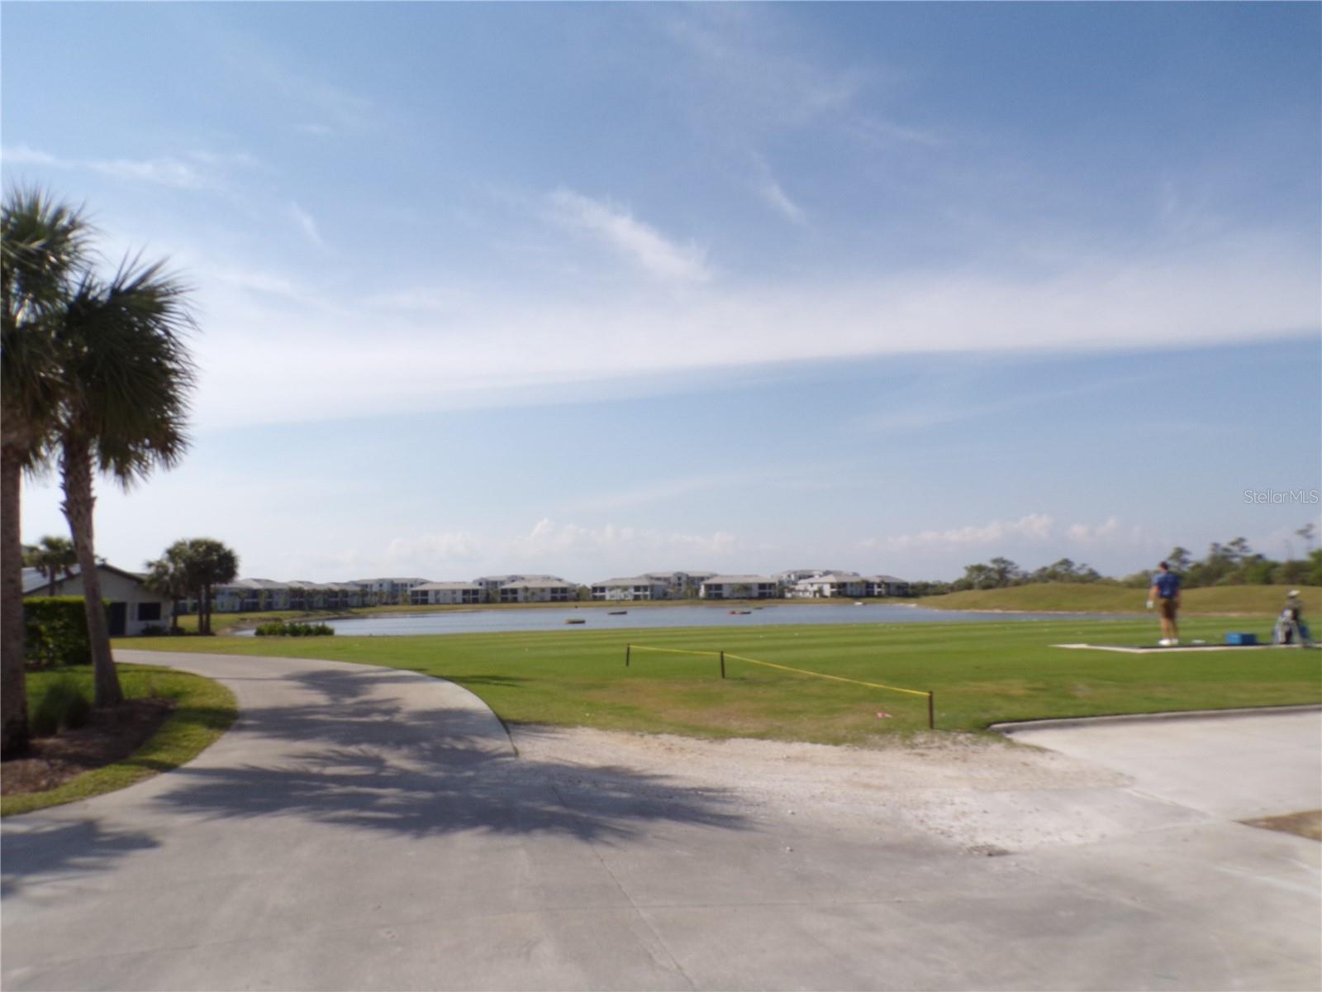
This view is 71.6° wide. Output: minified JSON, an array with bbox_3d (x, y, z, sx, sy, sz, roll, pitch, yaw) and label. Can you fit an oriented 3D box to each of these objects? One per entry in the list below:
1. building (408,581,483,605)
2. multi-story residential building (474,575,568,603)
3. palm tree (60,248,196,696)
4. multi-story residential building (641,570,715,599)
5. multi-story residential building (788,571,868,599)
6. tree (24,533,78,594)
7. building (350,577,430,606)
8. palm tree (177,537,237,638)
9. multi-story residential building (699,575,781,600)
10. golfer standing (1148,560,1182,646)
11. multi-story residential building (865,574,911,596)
[{"bbox_3d":[-86.039,39.081,368.000,28.500,9.330,19.000,0,-6,-6],"label":"building"},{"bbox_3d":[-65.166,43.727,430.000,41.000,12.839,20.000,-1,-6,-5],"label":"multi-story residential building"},{"bbox_3d":[-7.712,-0.201,13.200,2.100,6.455,2.100,-1,-6,0],"label":"palm tree"},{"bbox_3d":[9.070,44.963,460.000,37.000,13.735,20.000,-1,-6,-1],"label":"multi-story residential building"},{"bbox_3d":[68.163,36.270,370.000,26.000,10.423,17.000,2,-7,-30],"label":"multi-story residential building"},{"bbox_3d":[-32.602,4.859,49.000,3.200,5.687,3.200,-1,-6,0],"label":"tree"},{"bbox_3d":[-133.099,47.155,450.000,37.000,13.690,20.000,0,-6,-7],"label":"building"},{"bbox_3d":[-26.216,5.225,53.000,3.600,5.614,3.600,-1,-6,0],"label":"palm tree"},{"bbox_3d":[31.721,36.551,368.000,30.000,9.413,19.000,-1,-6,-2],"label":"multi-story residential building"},{"bbox_3d":[10.667,2.268,19.400,0.580,1.782,0.380,-1,-6,-3],"label":"golfer standing"},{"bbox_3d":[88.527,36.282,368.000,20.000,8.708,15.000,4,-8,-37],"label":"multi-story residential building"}]

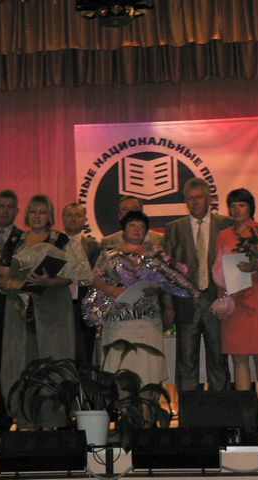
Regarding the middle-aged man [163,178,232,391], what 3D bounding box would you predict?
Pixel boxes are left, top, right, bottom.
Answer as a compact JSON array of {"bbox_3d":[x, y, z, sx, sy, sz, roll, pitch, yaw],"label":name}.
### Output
[{"bbox_3d":[0.492,0.468,7.325,0.530,1.822,0.340,-2,-5,6],"label":"middle-aged man"}]

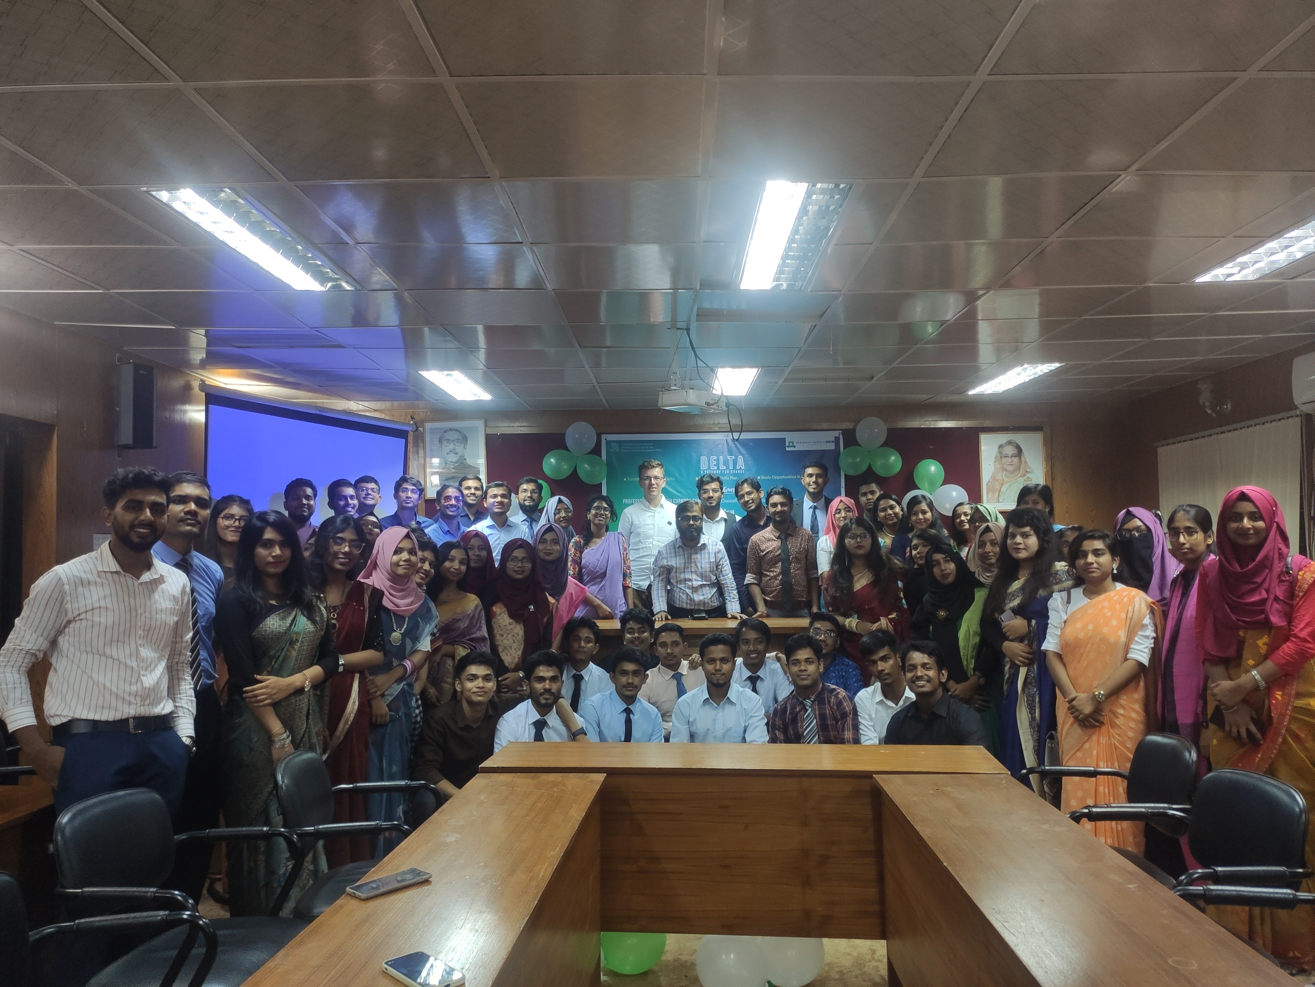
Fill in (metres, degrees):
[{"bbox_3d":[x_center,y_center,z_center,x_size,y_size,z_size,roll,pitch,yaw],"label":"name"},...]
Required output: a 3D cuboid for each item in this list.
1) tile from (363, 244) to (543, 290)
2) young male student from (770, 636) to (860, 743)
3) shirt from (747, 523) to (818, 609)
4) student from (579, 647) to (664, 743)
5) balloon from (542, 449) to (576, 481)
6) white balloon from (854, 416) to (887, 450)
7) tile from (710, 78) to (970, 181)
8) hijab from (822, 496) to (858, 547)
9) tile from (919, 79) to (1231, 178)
[{"bbox_3d":[-0.760,-0.869,3.789,0.600,0.018,0.600,0,-3,1],"label":"tile"},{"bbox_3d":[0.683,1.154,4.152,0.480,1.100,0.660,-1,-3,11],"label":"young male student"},{"bbox_3d":[0.799,0.473,6.400,0.480,0.580,0.280,0,-3,6],"label":"shirt"},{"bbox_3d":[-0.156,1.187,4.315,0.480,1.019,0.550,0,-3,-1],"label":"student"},{"bbox_3d":[-0.745,-0.217,7.458,0.260,0.235,0.240,0,-3,1],"label":"balloon"},{"bbox_3d":[1.592,-0.444,7.340,0.235,0.255,0.235,0,-3,0],"label":"white balloon"},{"bbox_3d":[0.438,-0.940,2.550,0.600,0.018,0.600,0,-3,1],"label":"tile"},{"bbox_3d":[1.130,0.179,6.040,0.250,0.340,0.260,0,-3,0],"label":"hijab"},{"bbox_3d":[1.030,-0.923,2.497,0.595,0.015,0.595,0,-3,1],"label":"tile"}]

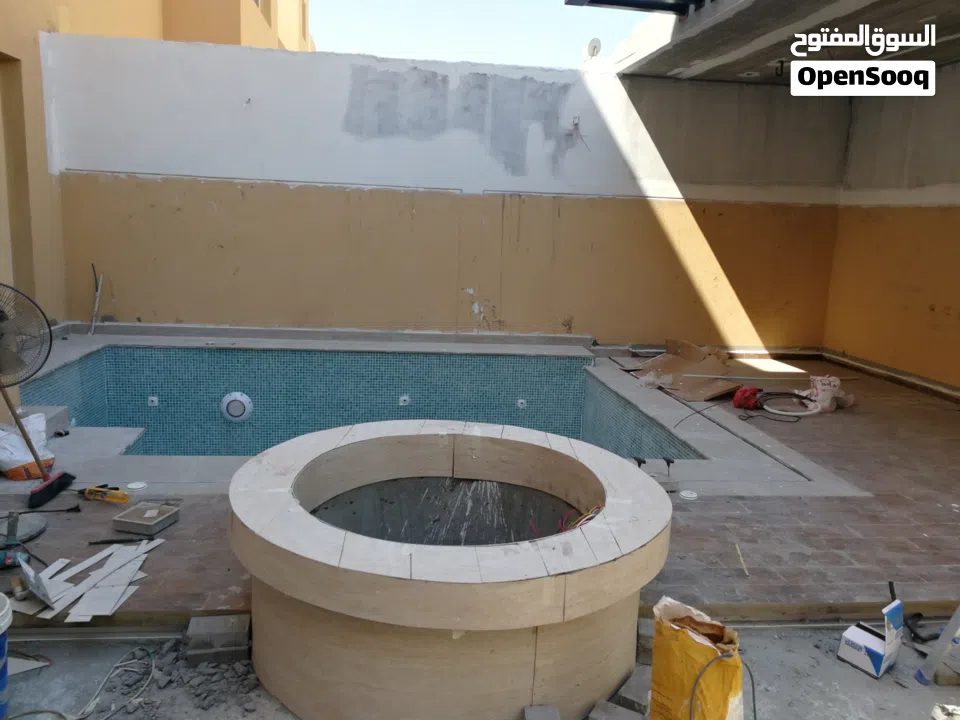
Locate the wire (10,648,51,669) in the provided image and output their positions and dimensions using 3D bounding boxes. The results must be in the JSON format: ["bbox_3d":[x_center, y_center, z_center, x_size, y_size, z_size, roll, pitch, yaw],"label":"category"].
[{"bbox_3d":[-1.460,0.970,2.432,0.150,0.040,0.090,0,11,-13],"label":"wire"}]

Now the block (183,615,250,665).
[{"bbox_3d":[-0.884,0.951,2.539,0.200,0.120,0.110,1,11,-8],"label":"block"}]

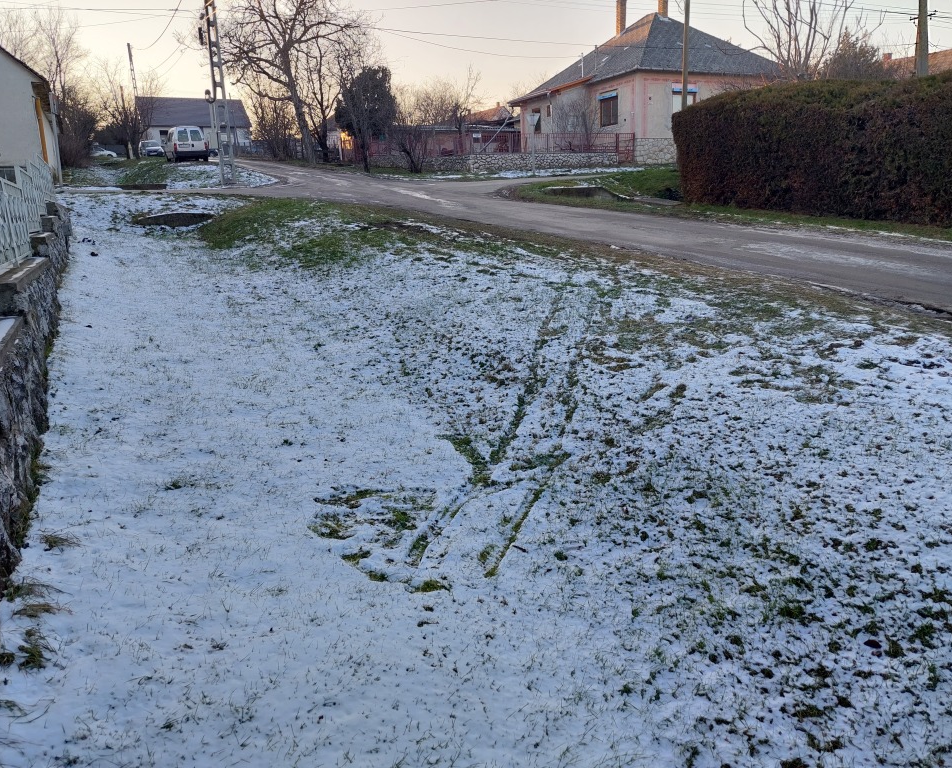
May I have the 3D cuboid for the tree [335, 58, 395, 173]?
[{"bbox_3d":[-5.592,-13.172,34.964,2.921,5.197,2.921,-4,14,-8],"label":"tree"}]

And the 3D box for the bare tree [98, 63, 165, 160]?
[{"bbox_3d":[-21.525,-16.727,43.603,3.882,5.501,3.882,-8,15,-23],"label":"bare tree"}]

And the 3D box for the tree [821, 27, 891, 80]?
[{"bbox_3d":[14.315,-10.473,26.819,3.000,5.571,3.000,5,16,27],"label":"tree"}]

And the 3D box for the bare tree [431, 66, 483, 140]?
[{"bbox_3d":[-1.071,-14.180,37.169,2.709,4.437,2.709,-3,14,-1],"label":"bare tree"}]

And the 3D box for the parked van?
[{"bbox_3d":[-16.922,-13.945,41.438,1.800,1.910,4.430,-10,20,-28],"label":"parked van"}]

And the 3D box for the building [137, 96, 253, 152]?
[{"bbox_3d":[-27.544,-24.793,68.922,9.700,5.400,7.600,-9,15,-24],"label":"building"}]

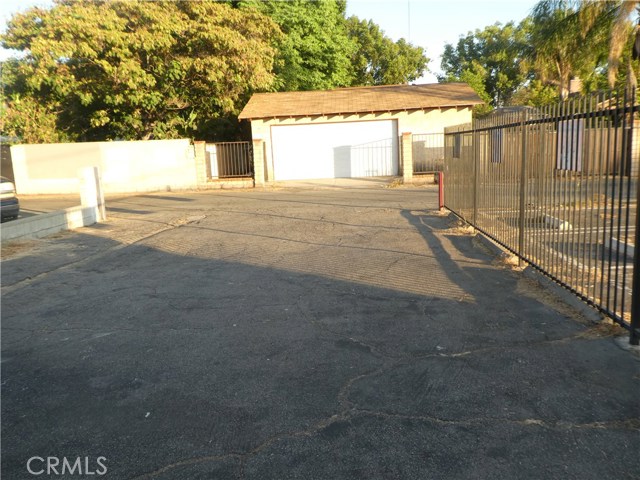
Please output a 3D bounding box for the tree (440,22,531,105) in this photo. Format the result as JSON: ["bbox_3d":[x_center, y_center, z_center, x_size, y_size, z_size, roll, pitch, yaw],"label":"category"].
[{"bbox_3d":[10.647,-9.032,30.995,6.200,9.369,6.200,-2,8,0],"label":"tree"}]

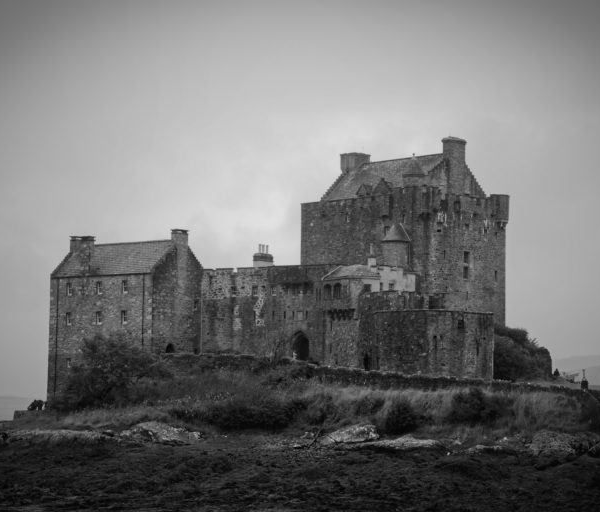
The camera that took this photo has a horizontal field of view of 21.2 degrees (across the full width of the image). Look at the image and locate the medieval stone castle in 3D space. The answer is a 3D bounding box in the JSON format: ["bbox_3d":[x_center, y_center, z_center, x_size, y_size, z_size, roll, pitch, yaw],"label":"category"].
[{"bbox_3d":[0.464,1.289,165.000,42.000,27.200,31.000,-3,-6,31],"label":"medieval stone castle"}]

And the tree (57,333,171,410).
[{"bbox_3d":[-17.719,10.973,152.000,10.500,7.200,9.000,0,-5,0],"label":"tree"}]

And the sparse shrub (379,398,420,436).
[{"bbox_3d":[8.732,13.944,139.000,3.400,3.100,3.100,0,-5,0],"label":"sparse shrub"}]

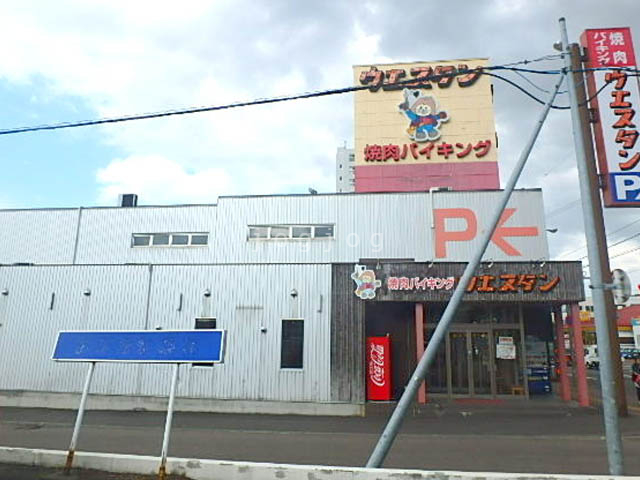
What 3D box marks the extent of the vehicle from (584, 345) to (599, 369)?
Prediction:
[{"bbox_3d":[19.472,7.966,29.000,3.400,1.750,1.500,-1,-12,6],"label":"vehicle"}]

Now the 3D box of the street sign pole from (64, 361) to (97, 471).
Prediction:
[{"bbox_3d":[-3.576,2.562,6.406,0.070,1.580,0.070,0,-24,6],"label":"street sign pole"}]

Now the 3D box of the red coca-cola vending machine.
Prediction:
[{"bbox_3d":[1.849,4.002,13.378,0.750,1.830,1.000,-1,-12,6],"label":"red coca-cola vending machine"}]

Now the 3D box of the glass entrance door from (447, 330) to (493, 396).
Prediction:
[{"bbox_3d":[4.878,4.051,13.944,1.420,2.050,0.100,-1,-12,6],"label":"glass entrance door"}]

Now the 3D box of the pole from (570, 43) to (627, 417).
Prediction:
[{"bbox_3d":[7.923,-0.814,12.200,0.270,10.940,0.270,0,-12,6],"label":"pole"}]

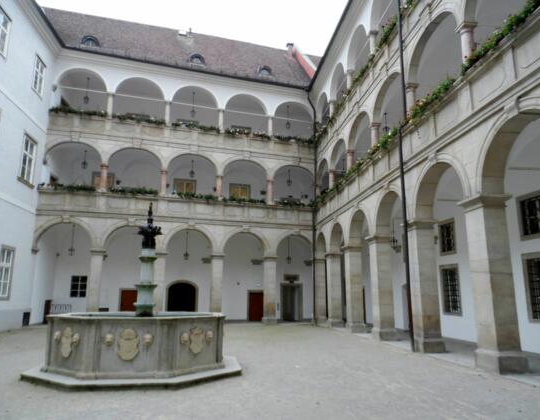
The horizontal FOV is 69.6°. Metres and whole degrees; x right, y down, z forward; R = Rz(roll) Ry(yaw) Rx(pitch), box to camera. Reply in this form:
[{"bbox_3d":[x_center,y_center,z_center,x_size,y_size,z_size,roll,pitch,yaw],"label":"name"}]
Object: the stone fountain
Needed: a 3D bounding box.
[{"bbox_3d":[-2.988,1.768,9.452,4.480,3.935,4.480,3,-13,-8],"label":"stone fountain"}]

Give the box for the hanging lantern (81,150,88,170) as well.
[{"bbox_3d":[-12.088,-3.270,25.345,0.428,1.344,0.428,4,-13,-16],"label":"hanging lantern"}]

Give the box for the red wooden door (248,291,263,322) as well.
[{"bbox_3d":[-0.981,6.889,27.860,1.203,2.163,0.208,4,-13,-14],"label":"red wooden door"}]

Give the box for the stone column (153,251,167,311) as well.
[{"bbox_3d":[-6.780,4.737,23.701,0.851,4.368,0.811,4,-13,-14],"label":"stone column"}]

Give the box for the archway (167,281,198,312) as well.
[{"bbox_3d":[-5.985,6.304,26.714,2.145,2.662,0.312,4,-13,-14],"label":"archway"}]

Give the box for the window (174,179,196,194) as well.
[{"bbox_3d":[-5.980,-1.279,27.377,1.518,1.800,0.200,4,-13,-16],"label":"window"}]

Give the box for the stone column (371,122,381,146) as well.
[{"bbox_3d":[4.778,-3.211,17.585,0.468,1.629,0.468,2,-13,-7],"label":"stone column"}]

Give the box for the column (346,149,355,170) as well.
[{"bbox_3d":[4.449,-2.378,21.401,0.468,1.726,0.468,3,-13,-8],"label":"column"}]

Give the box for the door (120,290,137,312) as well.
[{"bbox_3d":[-8.844,6.049,24.573,1.170,1.860,0.120,4,-13,-15],"label":"door"}]

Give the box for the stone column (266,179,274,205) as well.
[{"bbox_3d":[0.019,-1.169,25.662,0.445,1.791,0.445,4,-13,-16],"label":"stone column"}]

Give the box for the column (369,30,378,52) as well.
[{"bbox_3d":[4.709,-7.655,17.964,0.430,1.620,0.430,2,-13,-7],"label":"column"}]

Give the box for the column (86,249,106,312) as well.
[{"bbox_3d":[-9.782,4.260,21.640,0.840,4.060,0.820,4,-13,-15],"label":"column"}]

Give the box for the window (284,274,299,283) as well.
[{"bbox_3d":[1.597,5.072,28.982,1.120,0.529,0.143,4,-13,-16],"label":"window"}]

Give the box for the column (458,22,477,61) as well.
[{"bbox_3d":[5.905,-4.592,11.527,0.468,1.726,0.468,3,-13,-8],"label":"column"}]

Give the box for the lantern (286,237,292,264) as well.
[{"bbox_3d":[1.312,2.785,26.819,0.385,1.902,0.385,4,-13,-16],"label":"lantern"}]

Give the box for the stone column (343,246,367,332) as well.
[{"bbox_3d":[4.150,3.825,18.904,0.820,4.060,0.920,2,-13,-7],"label":"stone column"}]

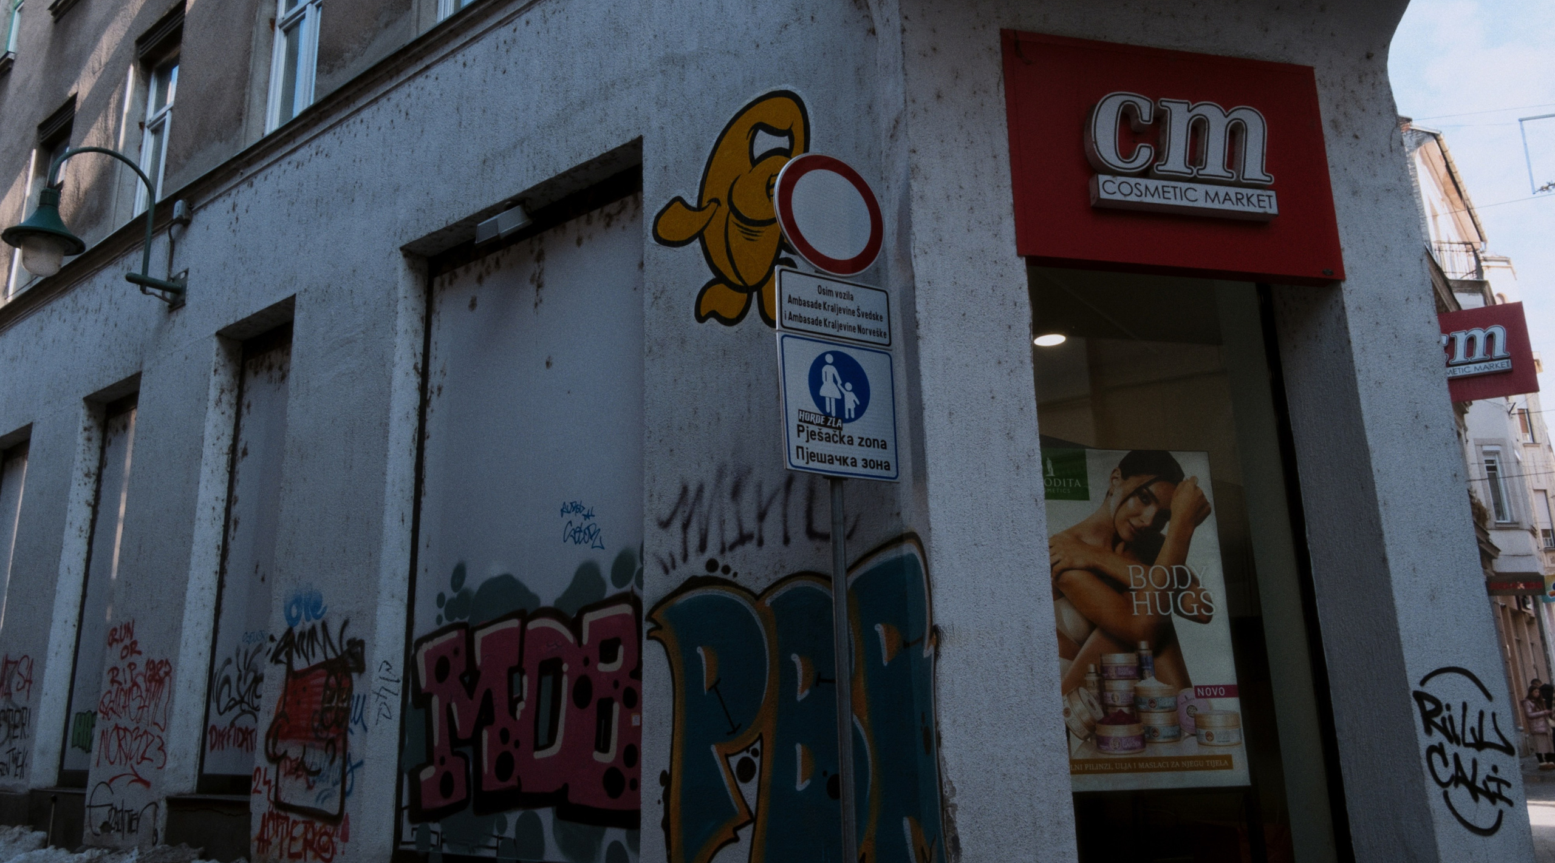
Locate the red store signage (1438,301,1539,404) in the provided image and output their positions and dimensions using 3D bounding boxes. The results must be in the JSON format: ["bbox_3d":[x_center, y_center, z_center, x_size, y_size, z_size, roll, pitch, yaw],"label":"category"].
[{"bbox_3d":[5.768,-0.627,8.663,0.850,0.770,0.200,-8,-16,25],"label":"red store signage"}]

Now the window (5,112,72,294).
[{"bbox_3d":[-9.312,-2.776,13.312,1.270,2.500,0.250,-12,-18,36],"label":"window"}]

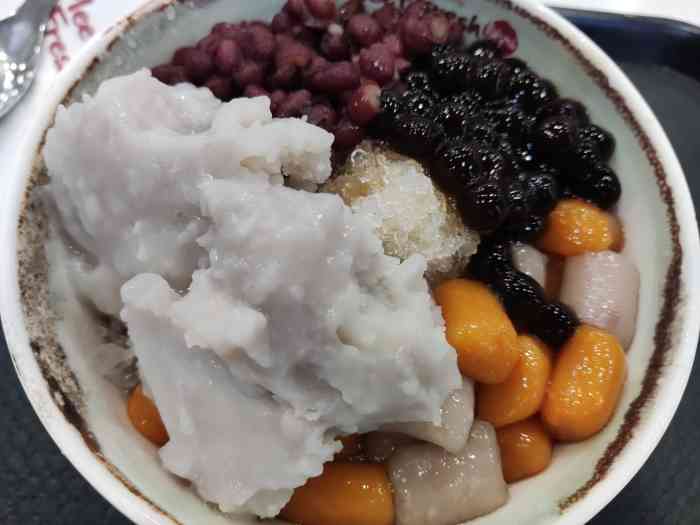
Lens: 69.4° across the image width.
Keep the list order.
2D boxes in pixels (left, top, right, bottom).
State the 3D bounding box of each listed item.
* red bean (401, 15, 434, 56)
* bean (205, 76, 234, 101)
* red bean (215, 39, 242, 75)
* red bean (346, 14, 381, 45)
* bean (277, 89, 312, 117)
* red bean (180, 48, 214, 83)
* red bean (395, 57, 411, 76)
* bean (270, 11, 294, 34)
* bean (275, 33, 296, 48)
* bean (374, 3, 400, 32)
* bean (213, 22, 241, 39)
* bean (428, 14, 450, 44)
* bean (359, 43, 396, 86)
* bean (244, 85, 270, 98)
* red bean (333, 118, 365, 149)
[{"bbox_3d":[0.020,-0.069,0.154,0.009,0.009,0.011,2,70,-4],"label":"red bean"},{"bbox_3d":[-0.041,-0.054,0.160,0.011,0.009,0.009,22,70,7],"label":"bean"},{"bbox_3d":[-0.035,-0.059,0.145,0.008,0.008,0.011,2,70,-4],"label":"red bean"},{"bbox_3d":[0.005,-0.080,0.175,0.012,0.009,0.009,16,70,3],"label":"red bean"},{"bbox_3d":[-0.018,-0.051,0.162,0.012,0.008,0.008,-29,74,-13],"label":"bean"},{"bbox_3d":[-0.044,-0.056,0.145,0.010,0.008,0.010,2,70,-4],"label":"red bean"},{"bbox_3d":[0.016,-0.062,0.161,0.009,0.007,0.008,23,70,7],"label":"red bean"},{"bbox_3d":[-0.023,-0.083,0.175,0.008,0.007,0.010,21,70,5],"label":"bean"},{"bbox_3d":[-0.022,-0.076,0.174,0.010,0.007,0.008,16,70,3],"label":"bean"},{"bbox_3d":[0.013,-0.083,0.170,0.009,0.008,0.010,-5,69,-3],"label":"bean"},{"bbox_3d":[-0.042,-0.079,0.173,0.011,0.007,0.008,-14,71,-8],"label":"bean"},{"bbox_3d":[0.031,-0.082,0.177,0.008,0.008,0.011,8,70,0],"label":"bean"},{"bbox_3d":[0.008,-0.062,0.157,0.011,0.009,0.012,16,69,5],"label":"bean"},{"bbox_3d":[-0.029,-0.052,0.158,0.010,0.008,0.009,5,69,1],"label":"bean"},{"bbox_3d":[0.000,-0.036,0.142,0.009,0.008,0.009,2,70,-4],"label":"red bean"}]

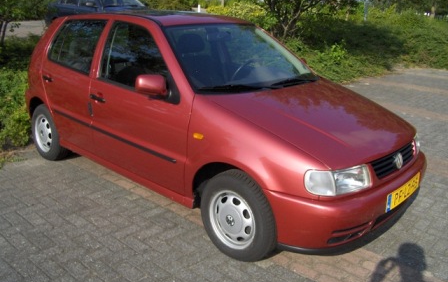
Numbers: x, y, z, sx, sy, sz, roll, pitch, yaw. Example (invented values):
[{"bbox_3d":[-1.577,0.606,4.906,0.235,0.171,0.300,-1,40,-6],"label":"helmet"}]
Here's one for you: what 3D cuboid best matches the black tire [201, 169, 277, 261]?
[{"bbox_3d":[0.098,0.470,2.843,0.550,0.550,0.170,18,23,40],"label":"black tire"}]

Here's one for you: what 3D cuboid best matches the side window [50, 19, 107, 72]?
[{"bbox_3d":[-1.226,-0.800,3.740,0.710,0.430,0.045,18,2,40],"label":"side window"}]

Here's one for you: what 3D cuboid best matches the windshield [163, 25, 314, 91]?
[{"bbox_3d":[0.146,-0.665,3.439,1.390,0.090,0.720,-16,60,-45],"label":"windshield"}]

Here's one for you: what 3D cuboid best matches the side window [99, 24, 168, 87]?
[{"bbox_3d":[-0.591,-0.598,3.188,0.820,0.440,0.050,18,2,40],"label":"side window"}]

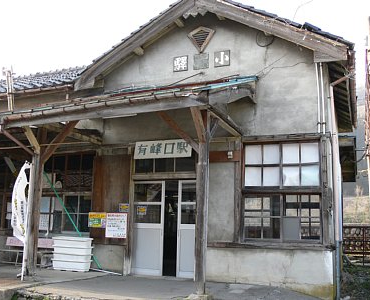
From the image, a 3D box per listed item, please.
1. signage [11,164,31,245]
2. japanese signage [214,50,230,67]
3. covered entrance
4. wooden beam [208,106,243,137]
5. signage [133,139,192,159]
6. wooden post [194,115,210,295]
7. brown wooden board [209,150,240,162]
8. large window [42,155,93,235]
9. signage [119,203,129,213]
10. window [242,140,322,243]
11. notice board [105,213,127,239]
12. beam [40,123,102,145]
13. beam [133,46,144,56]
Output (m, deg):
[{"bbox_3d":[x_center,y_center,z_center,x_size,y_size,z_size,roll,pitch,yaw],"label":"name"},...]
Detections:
[{"bbox_3d":[-3.372,1.083,8.339,0.400,1.640,0.160,0,-10,7],"label":"signage"},{"bbox_3d":[0.845,-2.082,9.238,0.379,0.370,0.040,-2,-11,21],"label":"japanese signage"},{"bbox_3d":[-0.523,1.810,9.449,1.611,2.226,0.150,-2,-10,20],"label":"covered entrance"},{"bbox_3d":[0.813,-0.542,7.952,0.140,0.160,1.901,-2,-11,21],"label":"wooden beam"},{"bbox_3d":[-0.516,-0.012,9.606,1.471,0.426,0.040,-2,-15,20],"label":"signage"},{"bbox_3d":[0.349,0.980,7.786,0.155,3.422,0.155,-2,-10,20],"label":"wooden post"},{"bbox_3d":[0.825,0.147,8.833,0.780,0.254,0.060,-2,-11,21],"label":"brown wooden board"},{"bbox_3d":[-3.131,1.110,10.524,1.683,2.055,0.100,-2,-10,20],"label":"large window"},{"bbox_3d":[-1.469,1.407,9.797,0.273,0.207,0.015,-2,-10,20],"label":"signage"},{"bbox_3d":[2.052,0.876,8.632,1.680,2.183,0.100,-2,-10,20],"label":"window"},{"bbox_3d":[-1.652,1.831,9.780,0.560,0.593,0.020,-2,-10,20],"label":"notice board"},{"bbox_3d":[-2.512,-0.392,9.221,0.130,0.170,1.901,-2,-11,21],"label":"beam"},{"bbox_3d":[-1.157,-2.447,9.945,0.160,0.160,0.300,-2,-11,21],"label":"beam"}]

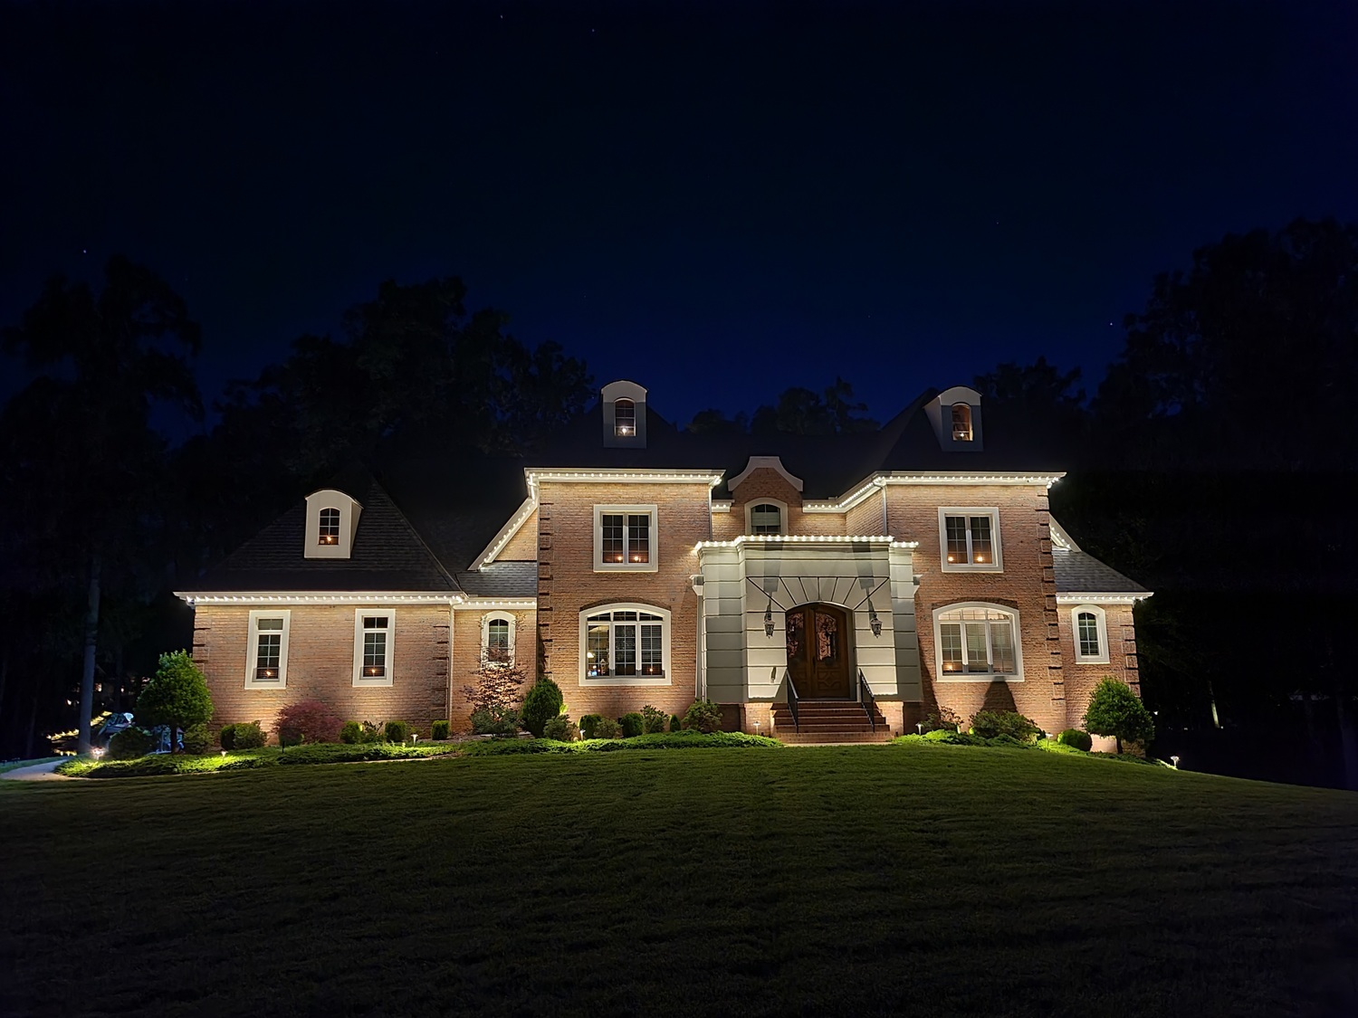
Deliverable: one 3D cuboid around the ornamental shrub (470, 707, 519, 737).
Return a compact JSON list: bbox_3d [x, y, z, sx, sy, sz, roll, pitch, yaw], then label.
[{"bbox_3d":[-4.863,5.621,26.957,1.273,0.769,1.200,0,-11,-6],"label":"ornamental shrub"}]

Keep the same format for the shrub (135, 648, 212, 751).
[{"bbox_3d":[-12.207,4.637,24.690,1.750,2.451,1.750,0,-11,-6],"label":"shrub"}]

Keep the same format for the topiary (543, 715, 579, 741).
[{"bbox_3d":[-2.927,5.447,25.363,0.917,0.619,0.900,0,-11,-6],"label":"topiary"}]

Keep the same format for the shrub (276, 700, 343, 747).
[{"bbox_3d":[-9.123,5.308,25.211,1.550,1.130,1.500,0,-11,-6],"label":"shrub"}]

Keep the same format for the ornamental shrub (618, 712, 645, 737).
[{"bbox_3d":[-1.187,5.452,25.665,0.695,0.667,0.695,0,-11,-7],"label":"ornamental shrub"}]

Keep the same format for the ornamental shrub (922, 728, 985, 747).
[{"bbox_3d":[6.799,5.665,25.277,1.634,0.462,1.300,0,-11,-6],"label":"ornamental shrub"}]

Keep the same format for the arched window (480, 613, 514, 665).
[{"bbox_3d":[-5.154,3.724,29.105,0.941,1.594,0.200,0,-11,-6],"label":"arched window"}]

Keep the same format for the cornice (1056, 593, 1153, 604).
[{"bbox_3d":[12.140,2.572,29.347,2.961,0.299,0.500,0,-11,-7],"label":"cornice"}]

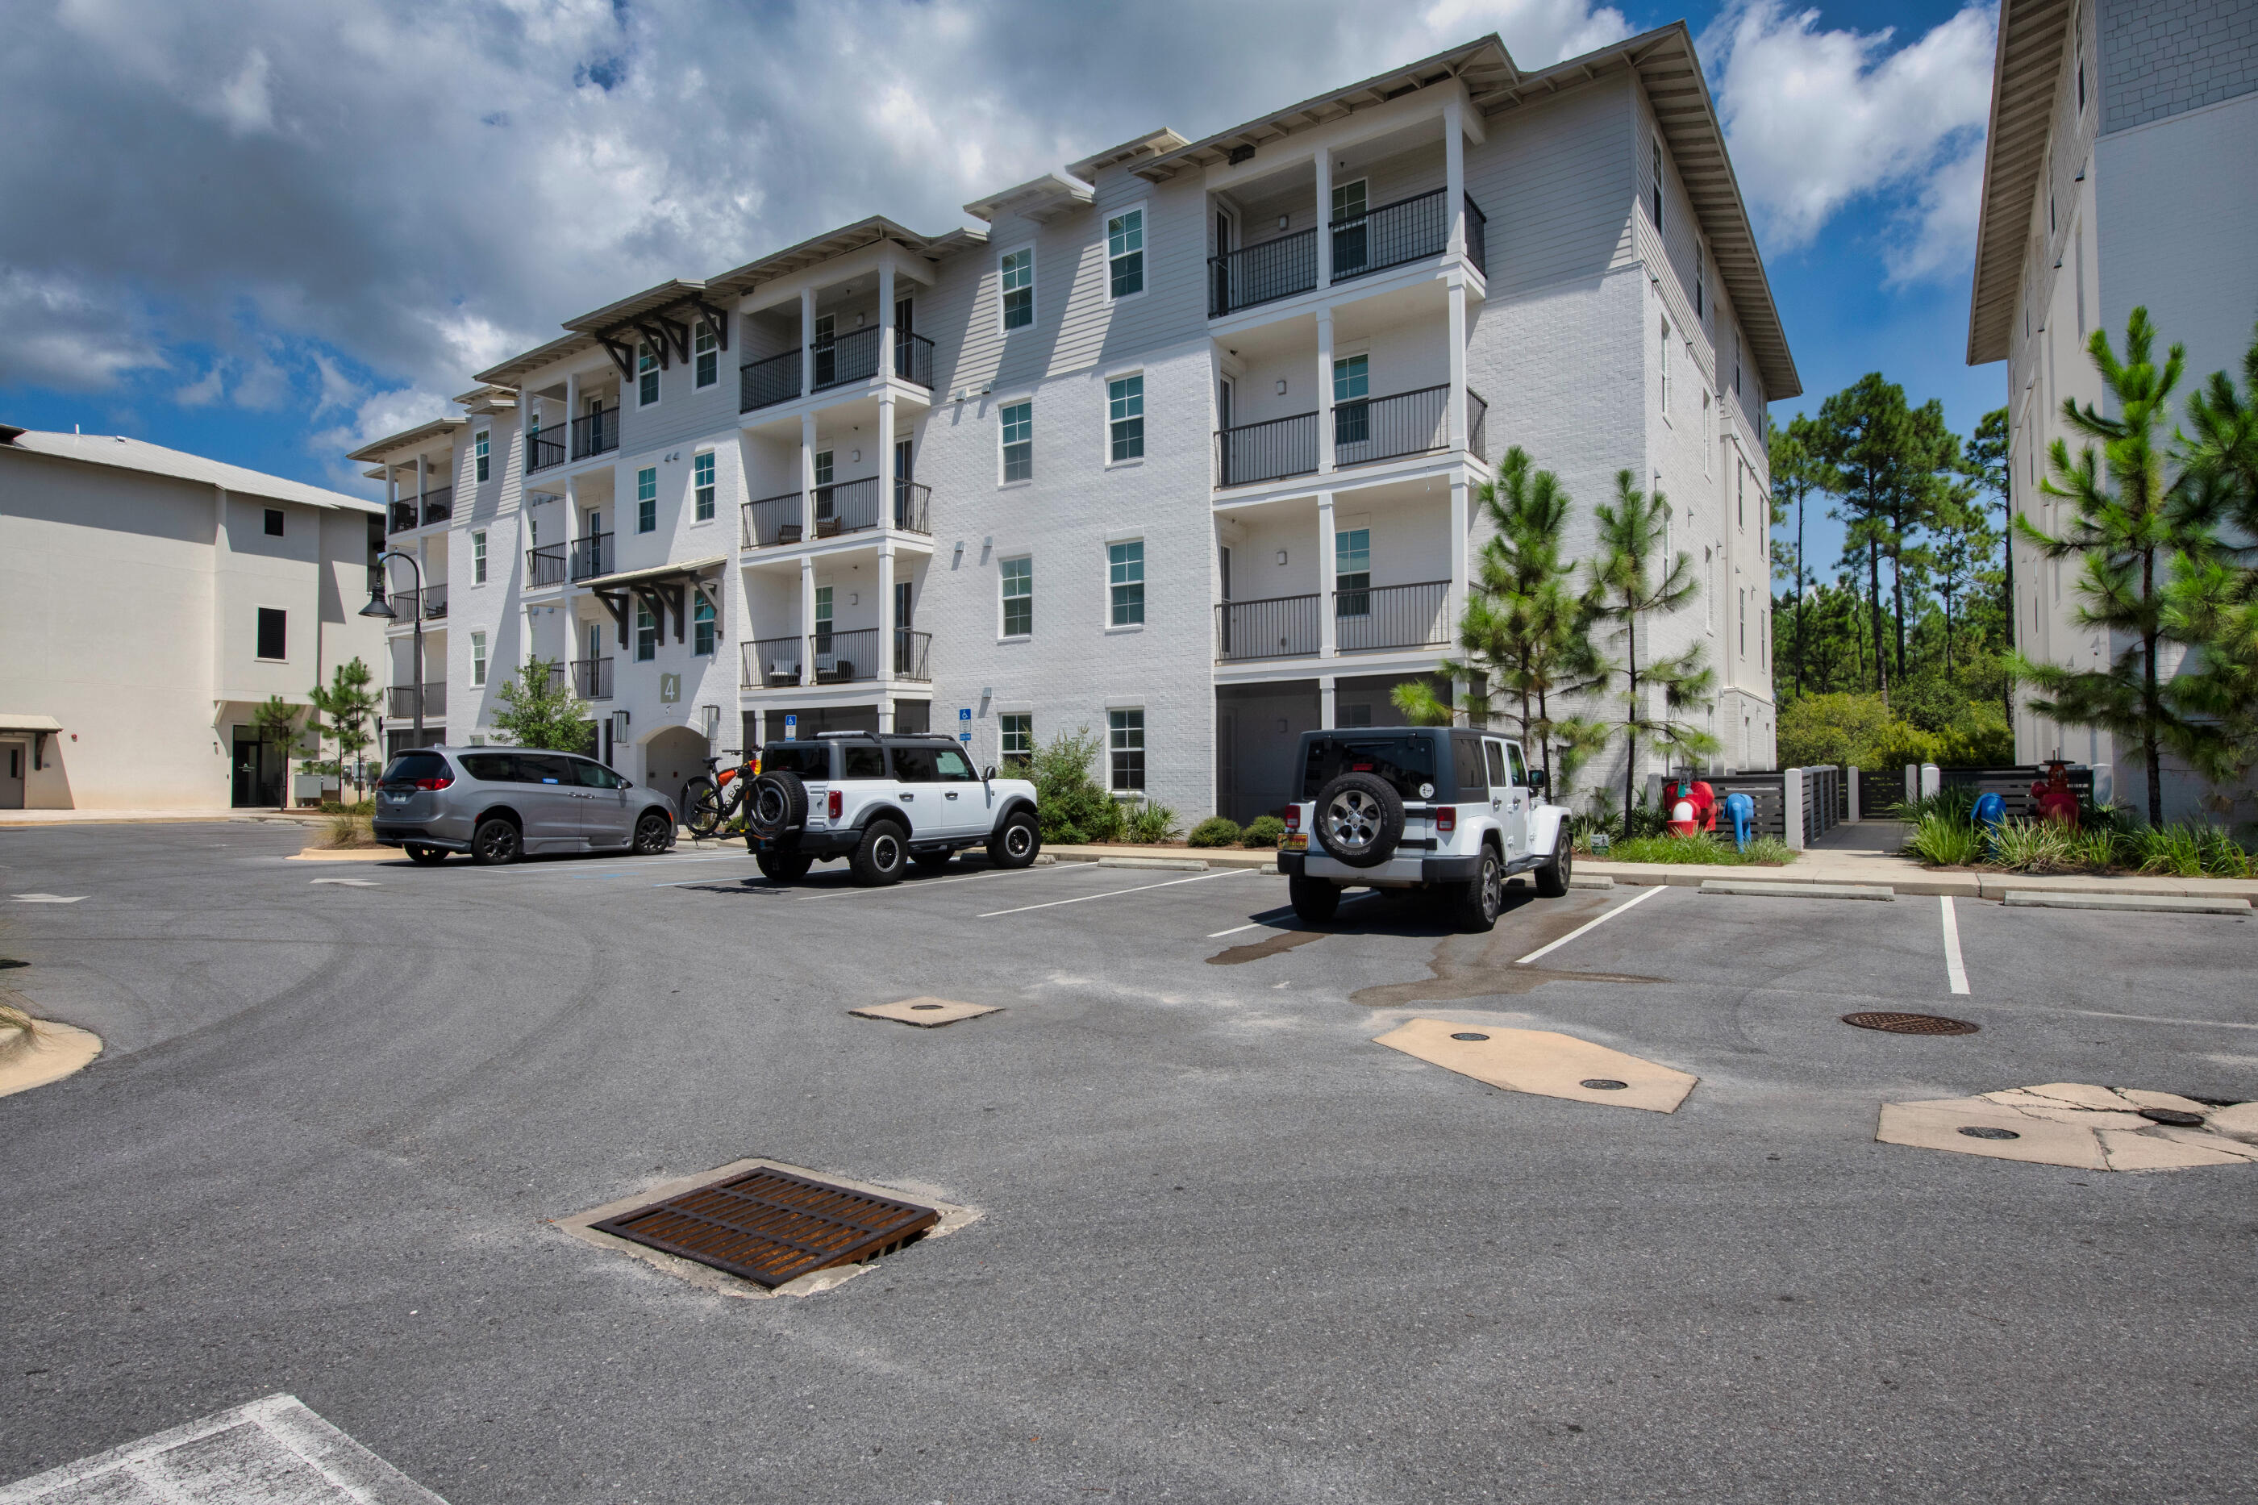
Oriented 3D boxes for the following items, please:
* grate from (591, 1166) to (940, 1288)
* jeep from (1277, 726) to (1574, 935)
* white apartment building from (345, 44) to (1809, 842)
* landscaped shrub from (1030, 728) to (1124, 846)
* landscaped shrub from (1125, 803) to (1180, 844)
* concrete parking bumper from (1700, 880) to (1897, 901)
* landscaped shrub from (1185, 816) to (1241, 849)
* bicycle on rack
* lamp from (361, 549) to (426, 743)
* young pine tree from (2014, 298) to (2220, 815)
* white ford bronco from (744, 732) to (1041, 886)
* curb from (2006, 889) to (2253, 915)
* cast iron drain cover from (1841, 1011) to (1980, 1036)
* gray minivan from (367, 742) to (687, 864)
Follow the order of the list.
[{"bbox_3d":[-1.157,1.505,3.600,0.825,0.060,0.650,-1,-1,35],"label":"grate"},{"bbox_3d":[3.180,0.695,11.630,1.900,1.820,4.420,-1,-1,33],"label":"jeep"},{"bbox_3d":[-4.128,-4.562,35.297,41.400,12.900,22.600,-1,-1,35],"label":"white apartment building"},{"bbox_3d":[-1.015,0.608,21.289,1.850,2.150,1.650,-1,-1,35],"label":"landscaped shrub"},{"bbox_3d":[0.420,1.310,20.700,1.000,0.760,0.950,0,-1,0],"label":"landscaped shrub"},{"bbox_3d":[7.373,1.523,12.450,1.830,0.140,0.180,-1,-1,30],"label":"concrete parking bumper"},{"bbox_3d":[1.463,1.326,19.302,0.920,0.540,0.880,0,-1,0],"label":"landscaped shrub"},{"bbox_3d":[-4.972,0.461,14.172,1.880,1.120,0.720,-1,-1,35],"label":"bicycle on rack"},{"bbox_3d":[-13.343,-0.898,20.511,0.700,5.400,1.150,-1,-1,40],"label":"lamp"},{"bbox_3d":[11.507,-1.897,12.952,1.950,6.400,1.950,-1,-1,35],"label":"young pine tree"},{"bbox_3d":[-3.331,0.802,16.404,2.000,1.930,4.800,-1,-1,31],"label":"white ford bronco"},{"bbox_3d":[9.430,1.430,10.730,1.830,0.130,0.170,-1,-1,32],"label":"curb"},{"bbox_3d":[4.380,1.535,6.335,0.640,0.040,0.640,-1,-2,34],"label":"cast iron drain cover"},{"bbox_3d":[-10.490,0.942,20.154,2.020,1.810,5.180,-1,-1,25],"label":"gray minivan"}]

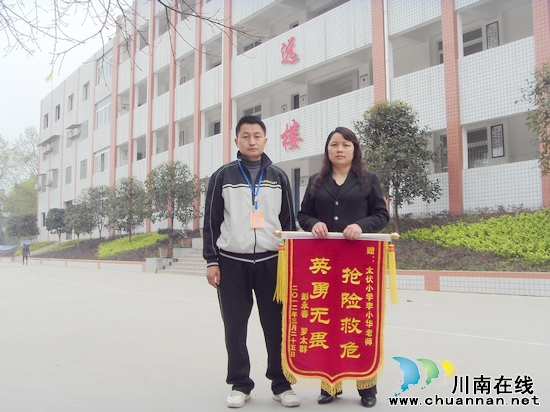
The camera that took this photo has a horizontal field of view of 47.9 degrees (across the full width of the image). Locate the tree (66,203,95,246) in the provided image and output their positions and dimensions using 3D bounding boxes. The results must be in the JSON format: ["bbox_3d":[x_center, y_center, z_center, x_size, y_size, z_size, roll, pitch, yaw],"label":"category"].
[{"bbox_3d":[-12.974,1.247,41.314,2.000,2.970,2.000,0,-4,0],"label":"tree"}]

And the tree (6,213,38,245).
[{"bbox_3d":[-22.265,2.135,54.617,2.900,3.042,2.700,0,-4,0],"label":"tree"}]

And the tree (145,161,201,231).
[{"bbox_3d":[-5.374,-0.406,32.755,2.900,4.035,2.800,0,-4,0],"label":"tree"}]

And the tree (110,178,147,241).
[{"bbox_3d":[-8.462,0.167,36.146,2.150,3.803,2.150,0,-4,0],"label":"tree"}]

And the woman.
[{"bbox_3d":[0.396,0.332,3.632,0.530,1.605,0.360,0,-4,3],"label":"woman"}]

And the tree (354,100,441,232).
[{"bbox_3d":[3.772,-1.230,19.260,2.650,4.168,2.600,0,-4,0],"label":"tree"}]

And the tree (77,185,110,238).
[{"bbox_3d":[-12.184,0.355,42.642,2.500,3.692,2.500,0,-4,0],"label":"tree"}]

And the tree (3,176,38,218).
[{"bbox_3d":[-31.239,0.842,76.346,5.500,9.017,5.500,0,-4,0],"label":"tree"}]

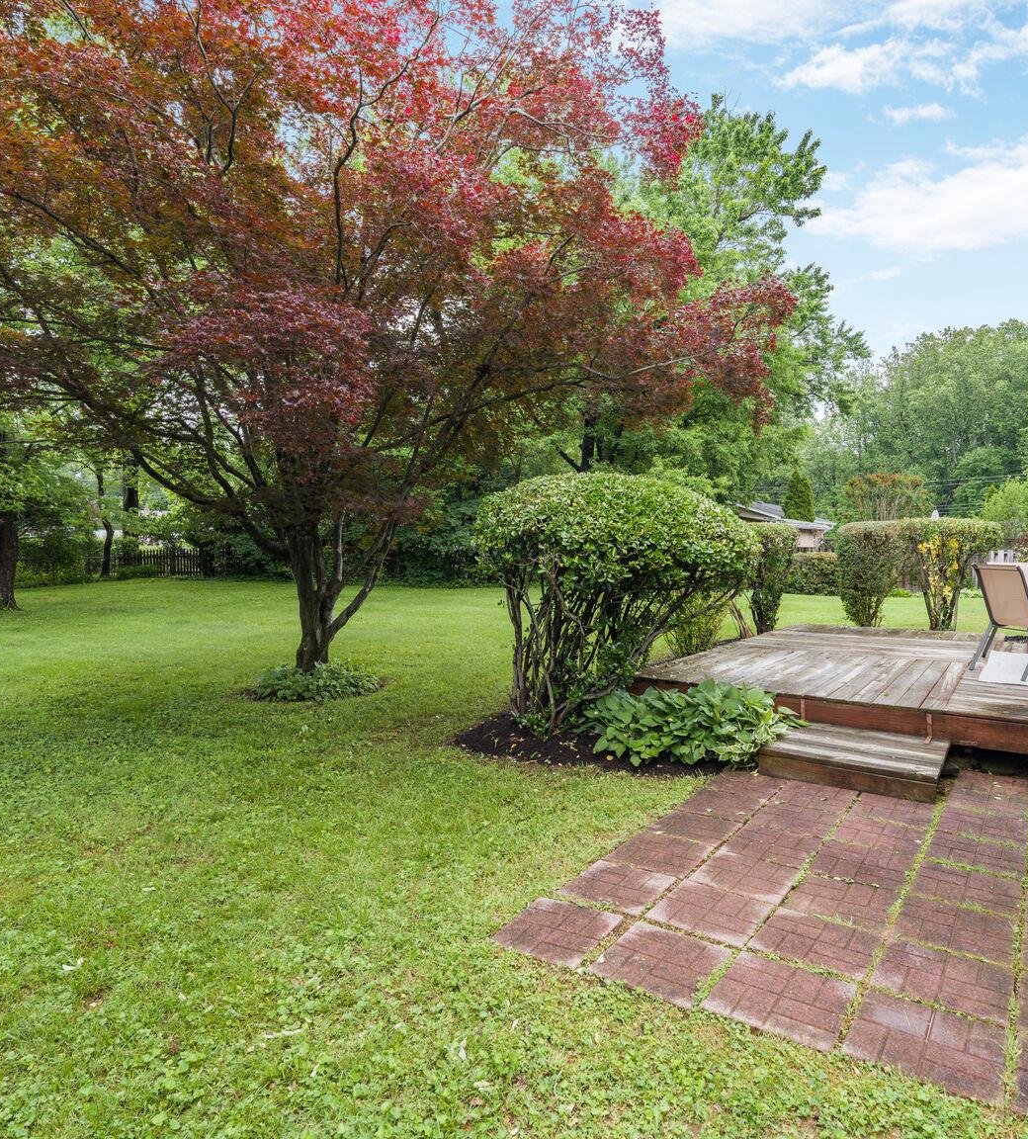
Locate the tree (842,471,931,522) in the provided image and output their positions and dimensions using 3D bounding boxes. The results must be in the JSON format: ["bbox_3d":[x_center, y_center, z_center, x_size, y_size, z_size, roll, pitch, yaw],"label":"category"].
[{"bbox_3d":[12.241,-1.165,25.000,2.700,3.980,2.700,1,2,36],"label":"tree"}]

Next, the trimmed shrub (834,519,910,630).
[{"bbox_3d":[5.622,0.209,12.000,1.050,1.880,1.050,1,2,36],"label":"trimmed shrub"}]

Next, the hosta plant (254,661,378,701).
[{"bbox_3d":[-1.945,1.025,7.450,1.280,0.260,1.200,1,1,0],"label":"hosta plant"}]

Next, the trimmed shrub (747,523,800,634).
[{"bbox_3d":[3.798,0.232,11.400,0.900,1.860,0.900,1,1,34],"label":"trimmed shrub"}]

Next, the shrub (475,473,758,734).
[{"bbox_3d":[0.888,0.198,6.600,2.250,2.050,2.200,1,1,0],"label":"shrub"}]

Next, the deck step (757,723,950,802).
[{"bbox_3d":[2.287,1.245,5.023,1.030,0.150,0.950,1,2,36],"label":"deck step"}]

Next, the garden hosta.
[{"bbox_3d":[1.242,1.073,5.544,1.400,0.460,0.950,1,2,36],"label":"garden hosta"}]

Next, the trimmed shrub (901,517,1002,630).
[{"bbox_3d":[6.156,0.241,10.697,1.220,1.900,1.050,1,1,34],"label":"trimmed shrub"}]

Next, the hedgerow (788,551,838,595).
[{"bbox_3d":[11.051,0.134,28.000,2.800,1.560,1.100,1,1,34],"label":"hedgerow"}]

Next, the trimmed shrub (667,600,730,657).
[{"bbox_3d":[2.094,0.804,8.600,0.700,0.870,0.700,1,2,36],"label":"trimmed shrub"}]

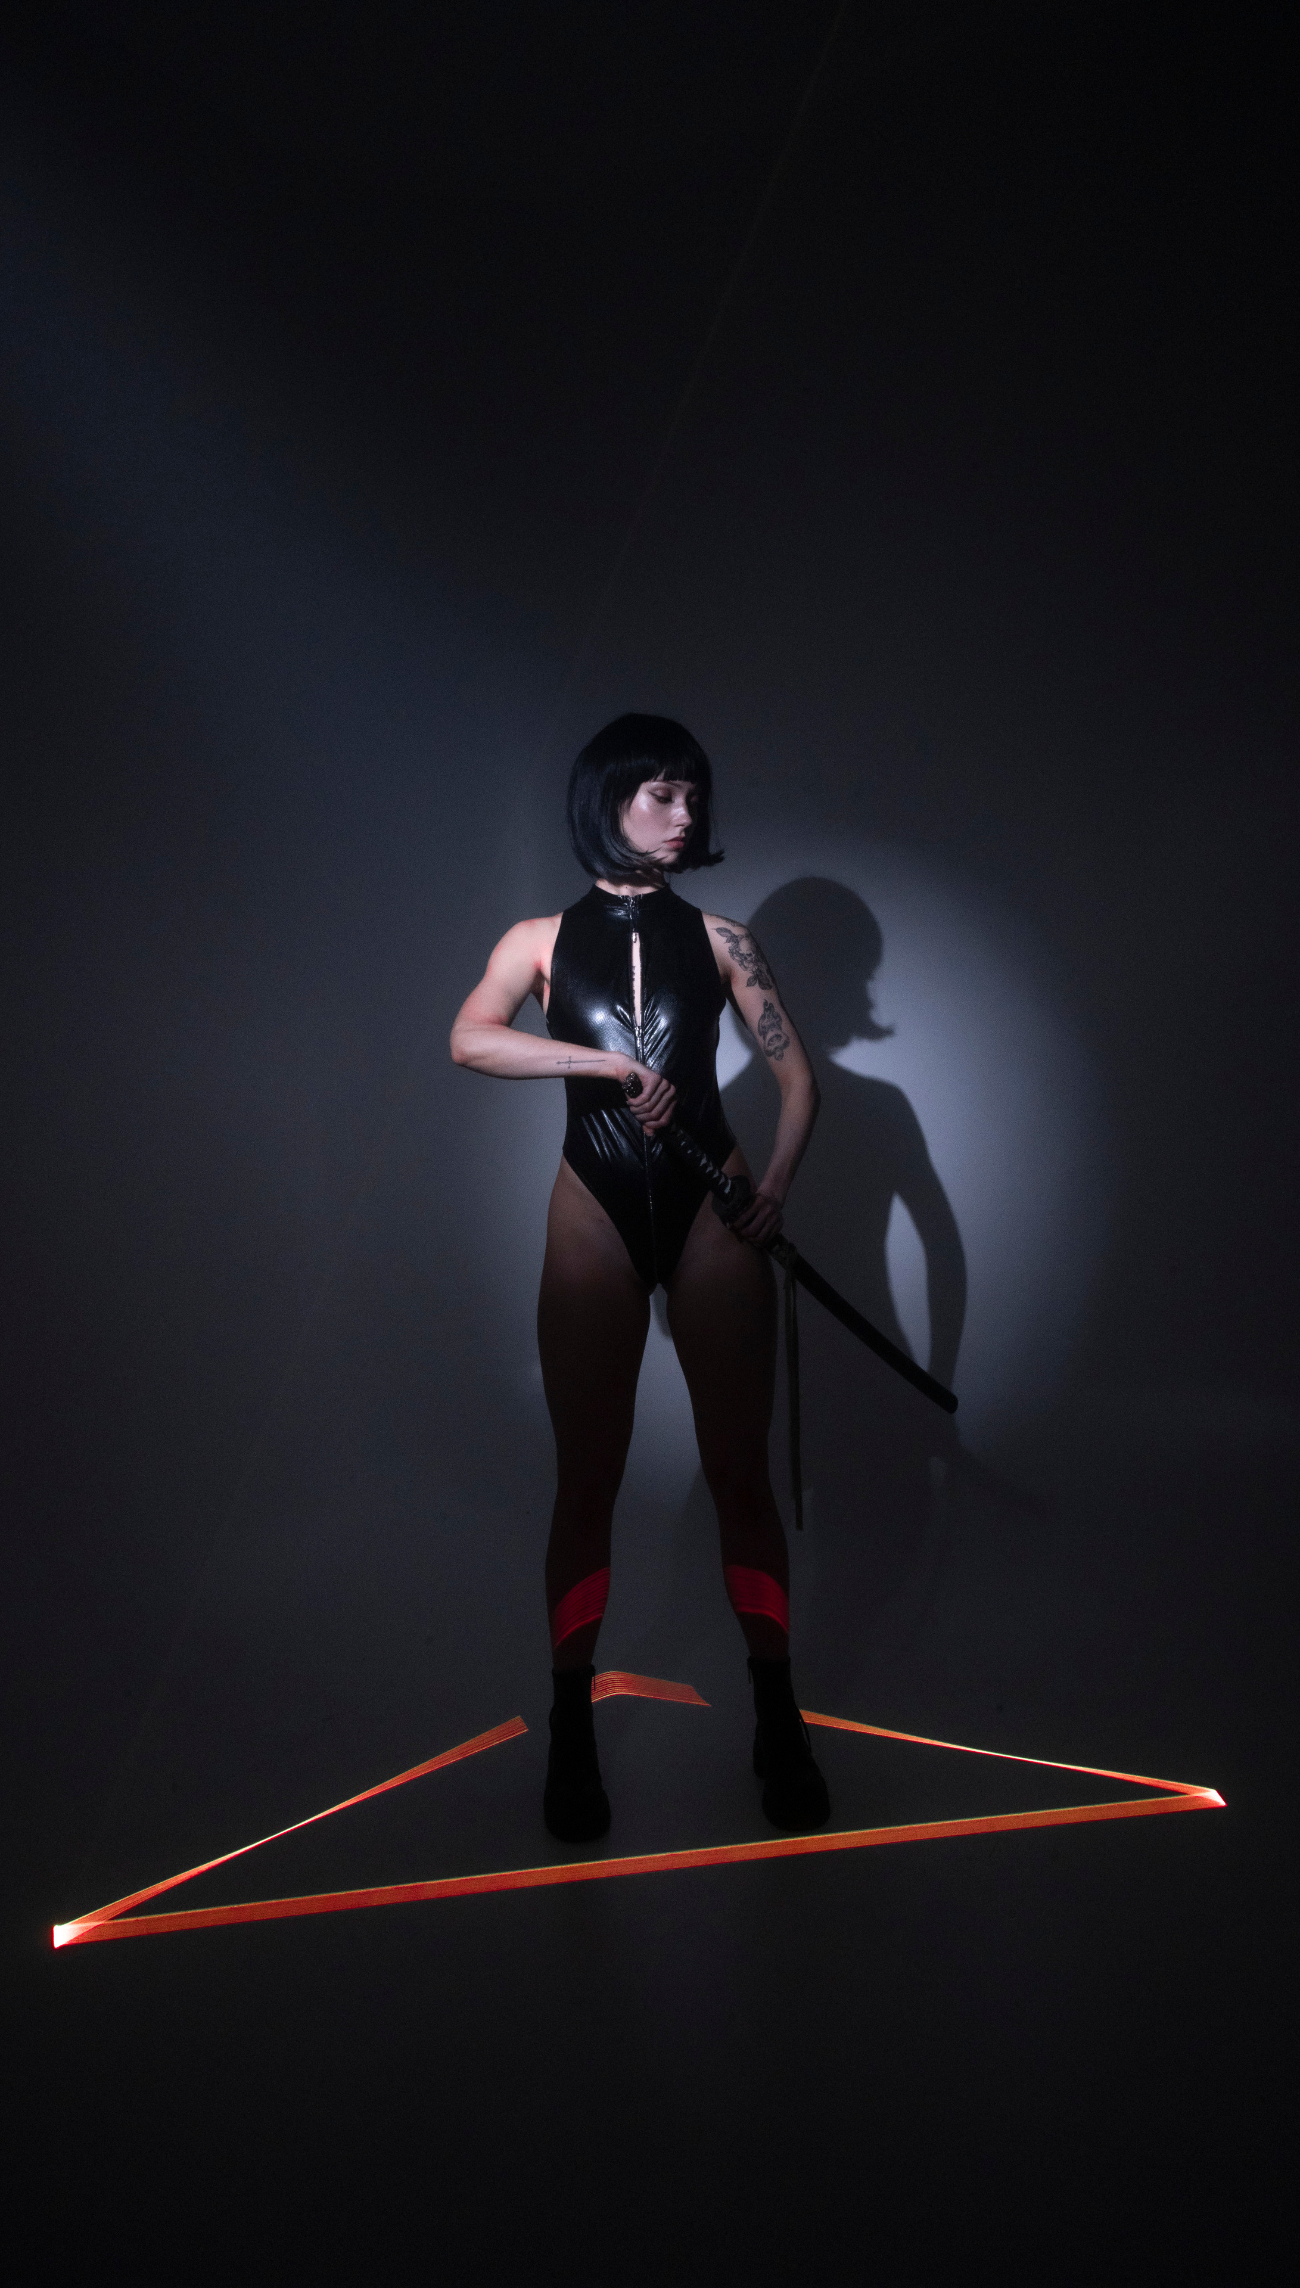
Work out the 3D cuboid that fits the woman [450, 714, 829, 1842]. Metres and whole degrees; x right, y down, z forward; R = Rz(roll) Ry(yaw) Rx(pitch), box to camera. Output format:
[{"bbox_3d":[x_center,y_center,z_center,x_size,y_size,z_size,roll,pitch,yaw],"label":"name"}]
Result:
[{"bbox_3d":[-0.008,0.178,2.480,0.570,1.700,0.360,-2,1,-3],"label":"woman"}]

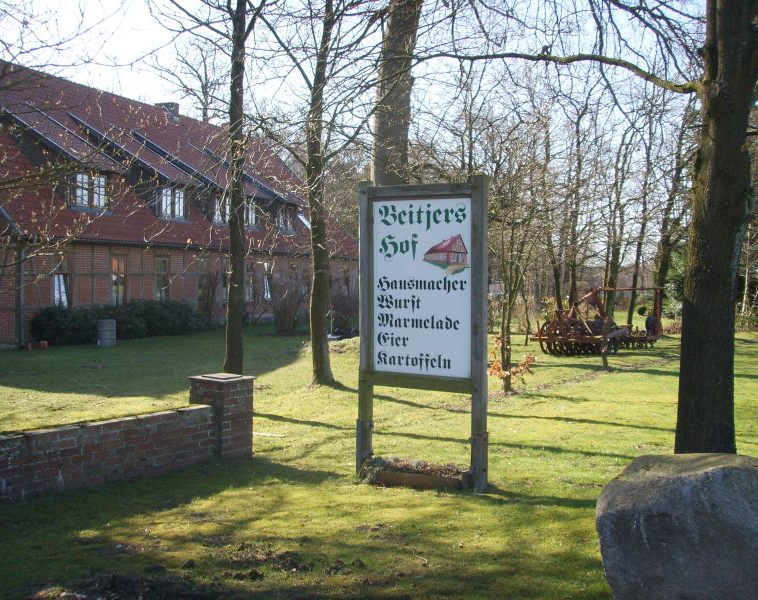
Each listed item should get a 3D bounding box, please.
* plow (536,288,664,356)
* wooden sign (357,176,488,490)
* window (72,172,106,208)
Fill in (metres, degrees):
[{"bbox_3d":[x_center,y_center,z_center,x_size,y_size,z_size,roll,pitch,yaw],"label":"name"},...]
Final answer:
[{"bbox_3d":[6.250,0.550,25.600,3.500,1.800,2.200,0,1,-8],"label":"plow"},{"bbox_3d":[0.395,0.298,8.500,1.280,2.880,0.150,1,2,28],"label":"wooden sign"},{"bbox_3d":[-10.450,-3.920,32.500,0.120,1.170,1.850,0,2,19],"label":"window"}]

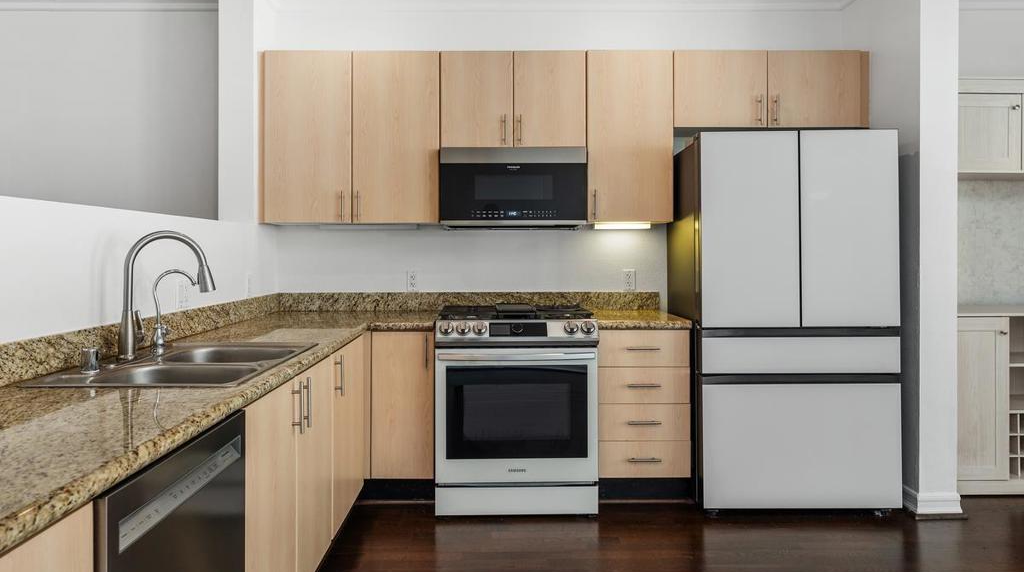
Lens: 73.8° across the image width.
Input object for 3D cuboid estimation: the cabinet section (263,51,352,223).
[{"bbox_3d":[-1.064,-0.777,3.715,0.463,0.893,0.330,0,1,-1],"label":"cabinet section"}]

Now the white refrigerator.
[{"bbox_3d":[1.300,0.170,3.445,0.912,1.790,0.710,0,1,0],"label":"white refrigerator"}]

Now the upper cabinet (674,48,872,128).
[{"bbox_3d":[1.357,-1.030,3.735,1.020,0.405,0.330,0,2,-1],"label":"upper cabinet"}]

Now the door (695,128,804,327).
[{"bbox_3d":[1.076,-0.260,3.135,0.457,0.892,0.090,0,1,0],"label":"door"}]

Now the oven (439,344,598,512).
[{"bbox_3d":[0.015,0.665,3.500,0.765,0.800,0.670,0,2,-1],"label":"oven"}]

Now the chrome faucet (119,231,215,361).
[{"bbox_3d":[-1.056,0.028,2.110,0.295,0.390,0.110,0,2,-1],"label":"chrome faucet"}]

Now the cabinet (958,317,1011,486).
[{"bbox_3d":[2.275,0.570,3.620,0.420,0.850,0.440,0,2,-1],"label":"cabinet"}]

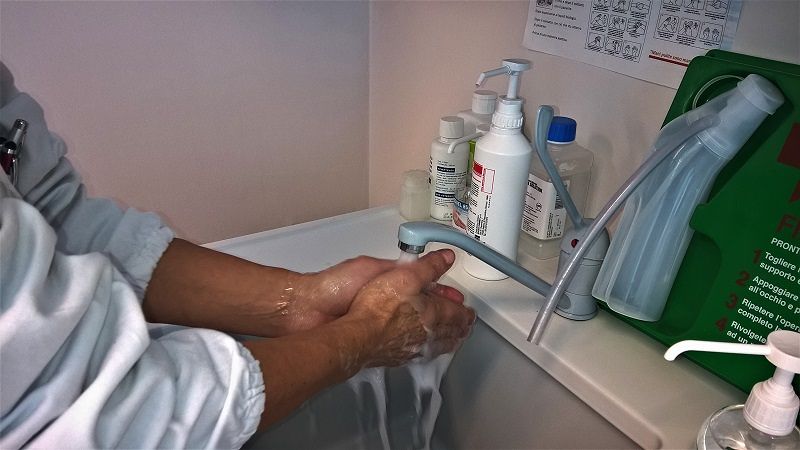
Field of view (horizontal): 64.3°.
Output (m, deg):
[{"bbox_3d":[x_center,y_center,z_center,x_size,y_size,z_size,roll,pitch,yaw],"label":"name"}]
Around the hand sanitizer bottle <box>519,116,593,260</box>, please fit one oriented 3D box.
[{"bbox_3d":[0.207,-0.051,0.849,0.061,0.182,0.061,-14,30,-30],"label":"hand sanitizer bottle"}]

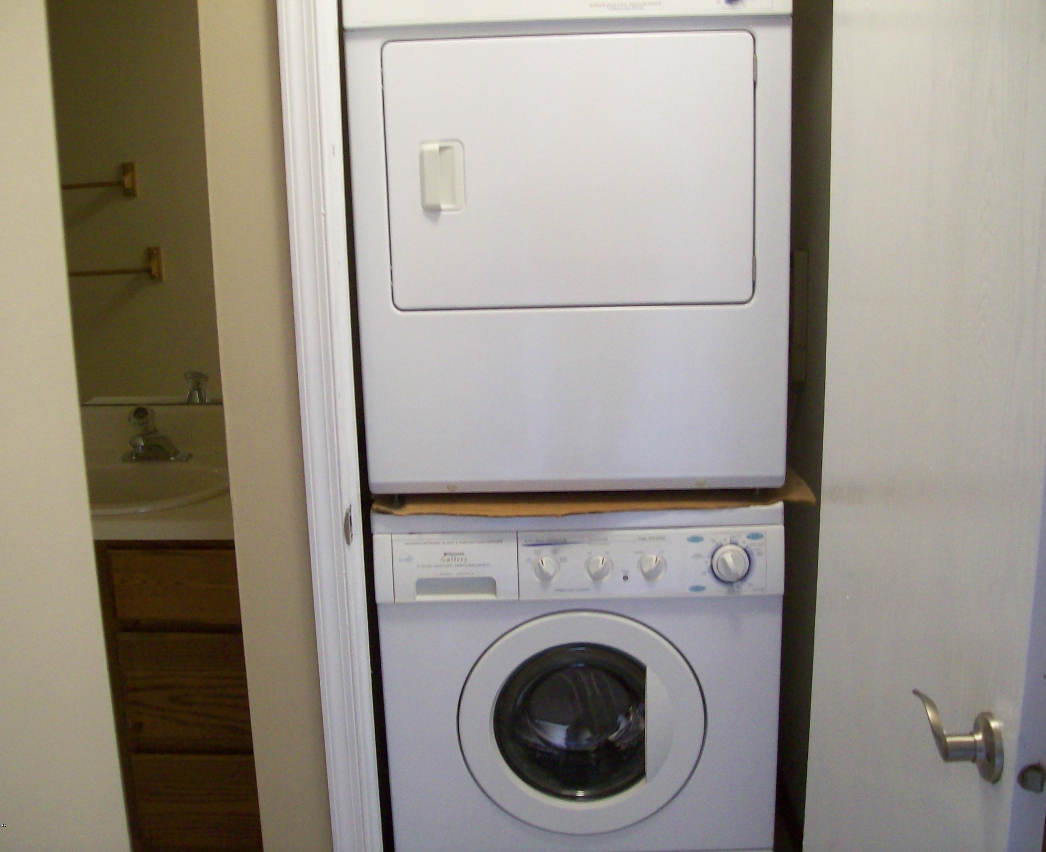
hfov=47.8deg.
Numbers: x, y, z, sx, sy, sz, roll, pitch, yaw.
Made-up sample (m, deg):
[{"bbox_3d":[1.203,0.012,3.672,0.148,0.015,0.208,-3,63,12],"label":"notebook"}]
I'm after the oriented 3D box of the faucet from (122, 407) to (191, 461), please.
[{"bbox_3d":[-0.806,0.019,2.545,0.150,0.120,0.142,-1,12,2],"label":"faucet"}]

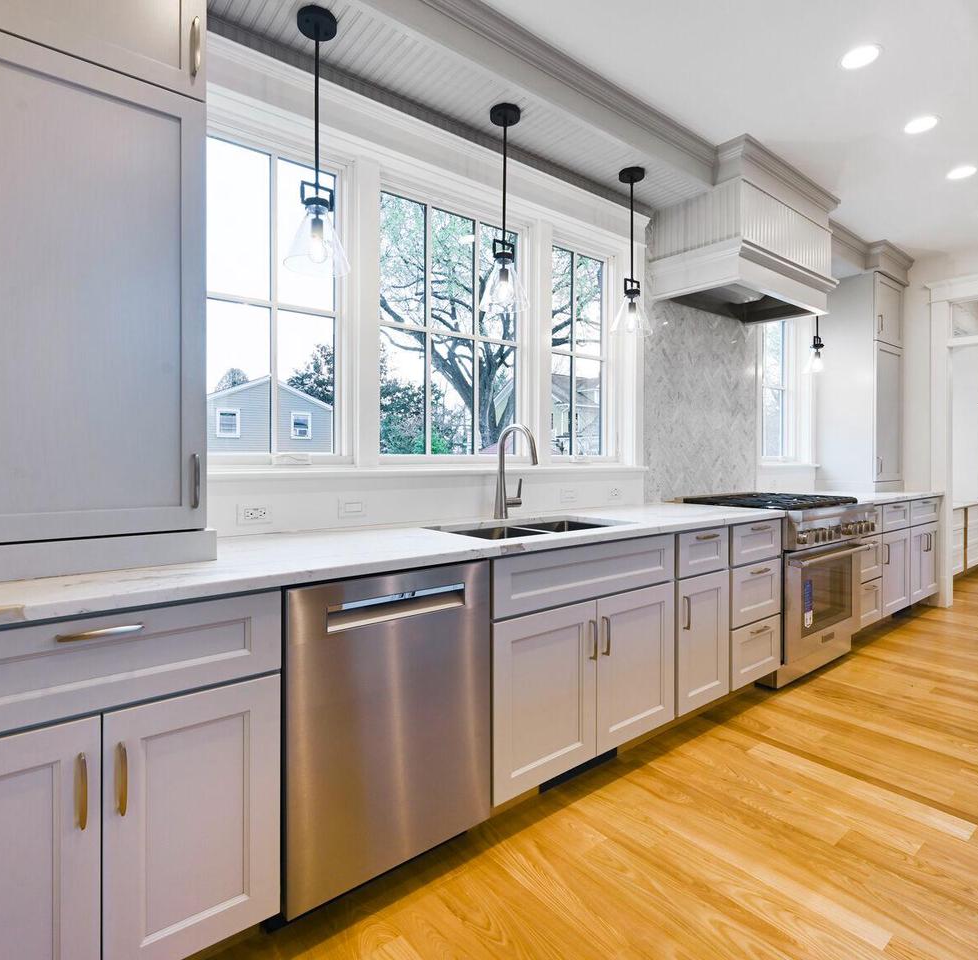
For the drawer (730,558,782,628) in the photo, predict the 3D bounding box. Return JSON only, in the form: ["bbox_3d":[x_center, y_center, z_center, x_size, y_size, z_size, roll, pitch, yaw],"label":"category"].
[{"bbox_3d":[1.116,0.521,2.778,0.469,0.266,0.480,-1,1,-38],"label":"drawer"}]

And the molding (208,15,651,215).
[{"bbox_3d":[0.001,-1.406,2.317,2.257,0.069,0.040,-1,3,-38],"label":"molding"}]

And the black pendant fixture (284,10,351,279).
[{"bbox_3d":[-0.529,-1.034,1.739,0.196,0.763,0.196,-1,3,-38],"label":"black pendant fixture"}]

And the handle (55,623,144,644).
[{"bbox_3d":[-0.736,0.287,1.064,0.139,0.013,0.030,-1,3,-38],"label":"handle"}]

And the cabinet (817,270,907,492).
[{"bbox_3d":[2.863,-0.690,4.325,0.606,1.573,0.394,-1,3,-38],"label":"cabinet"}]

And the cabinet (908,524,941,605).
[{"bbox_3d":[3.047,0.593,4.386,0.677,0.576,0.601,-1,3,-38],"label":"cabinet"}]

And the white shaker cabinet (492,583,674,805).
[{"bbox_3d":[0.203,0.679,2.138,0.908,0.543,0.590,-1,1,-38],"label":"white shaker cabinet"}]

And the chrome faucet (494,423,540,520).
[{"bbox_3d":[0.134,-0.032,2.265,0.126,0.396,0.235,-1,3,-38],"label":"chrome faucet"}]

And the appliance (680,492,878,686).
[{"bbox_3d":[1.636,0.575,3.266,0.921,0.910,0.730,-1,1,-38],"label":"appliance"}]

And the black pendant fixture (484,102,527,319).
[{"bbox_3d":[0.063,-1.046,2.190,0.196,0.768,0.196,0,2,0],"label":"black pendant fixture"}]

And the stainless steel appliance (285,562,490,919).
[{"bbox_3d":[-0.402,0.624,1.673,0.595,0.782,0.600,-1,1,-38],"label":"stainless steel appliance"}]

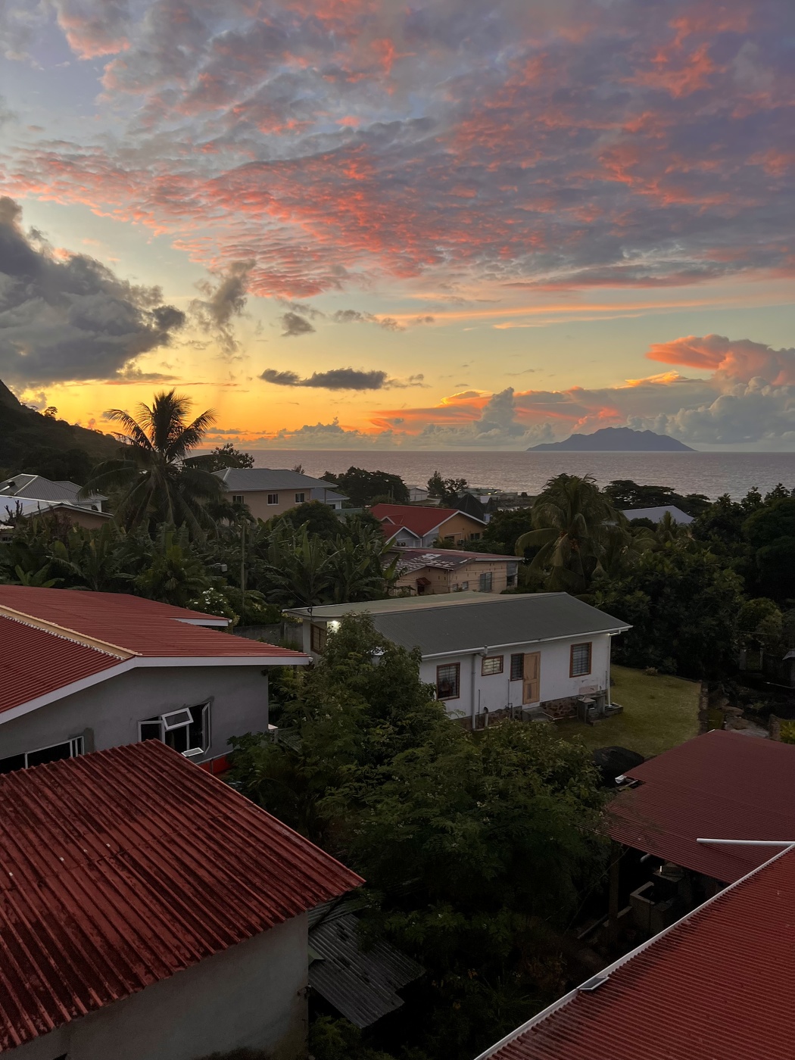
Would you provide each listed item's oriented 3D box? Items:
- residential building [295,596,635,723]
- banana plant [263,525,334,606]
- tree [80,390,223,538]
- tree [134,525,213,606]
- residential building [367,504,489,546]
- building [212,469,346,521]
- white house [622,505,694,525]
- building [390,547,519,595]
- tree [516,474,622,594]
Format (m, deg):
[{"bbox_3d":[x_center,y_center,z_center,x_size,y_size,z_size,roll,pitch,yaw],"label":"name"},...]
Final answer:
[{"bbox_3d":[2.433,5.407,35.965,12.000,4.440,10.200,-3,7,-30],"label":"residential building"},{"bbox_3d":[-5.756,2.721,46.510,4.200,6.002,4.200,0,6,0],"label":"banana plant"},{"bbox_3d":[-14.854,-1.358,49.118,8.300,14.322,8.300,0,6,0],"label":"tree"},{"bbox_3d":[-11.928,2.971,42.518,3.900,6.457,3.900,0,6,0],"label":"tree"},{"bbox_3d":[0.819,0.454,83.579,13.500,5.524,12.500,-6,8,-45],"label":"residential building"},{"bbox_3d":[-18.615,-3.952,105.673,10.500,8.900,19.000,6,8,43],"label":"building"},{"bbox_3d":[28.647,0.105,92.168,13.000,5.114,9.000,-5,8,-43],"label":"white house"},{"bbox_3d":[2.376,3.141,63.103,11.500,3.700,9.800,6,8,44],"label":"building"},{"bbox_3d":[12.200,0.768,57.362,7.600,9.453,7.600,0,6,0],"label":"tree"}]

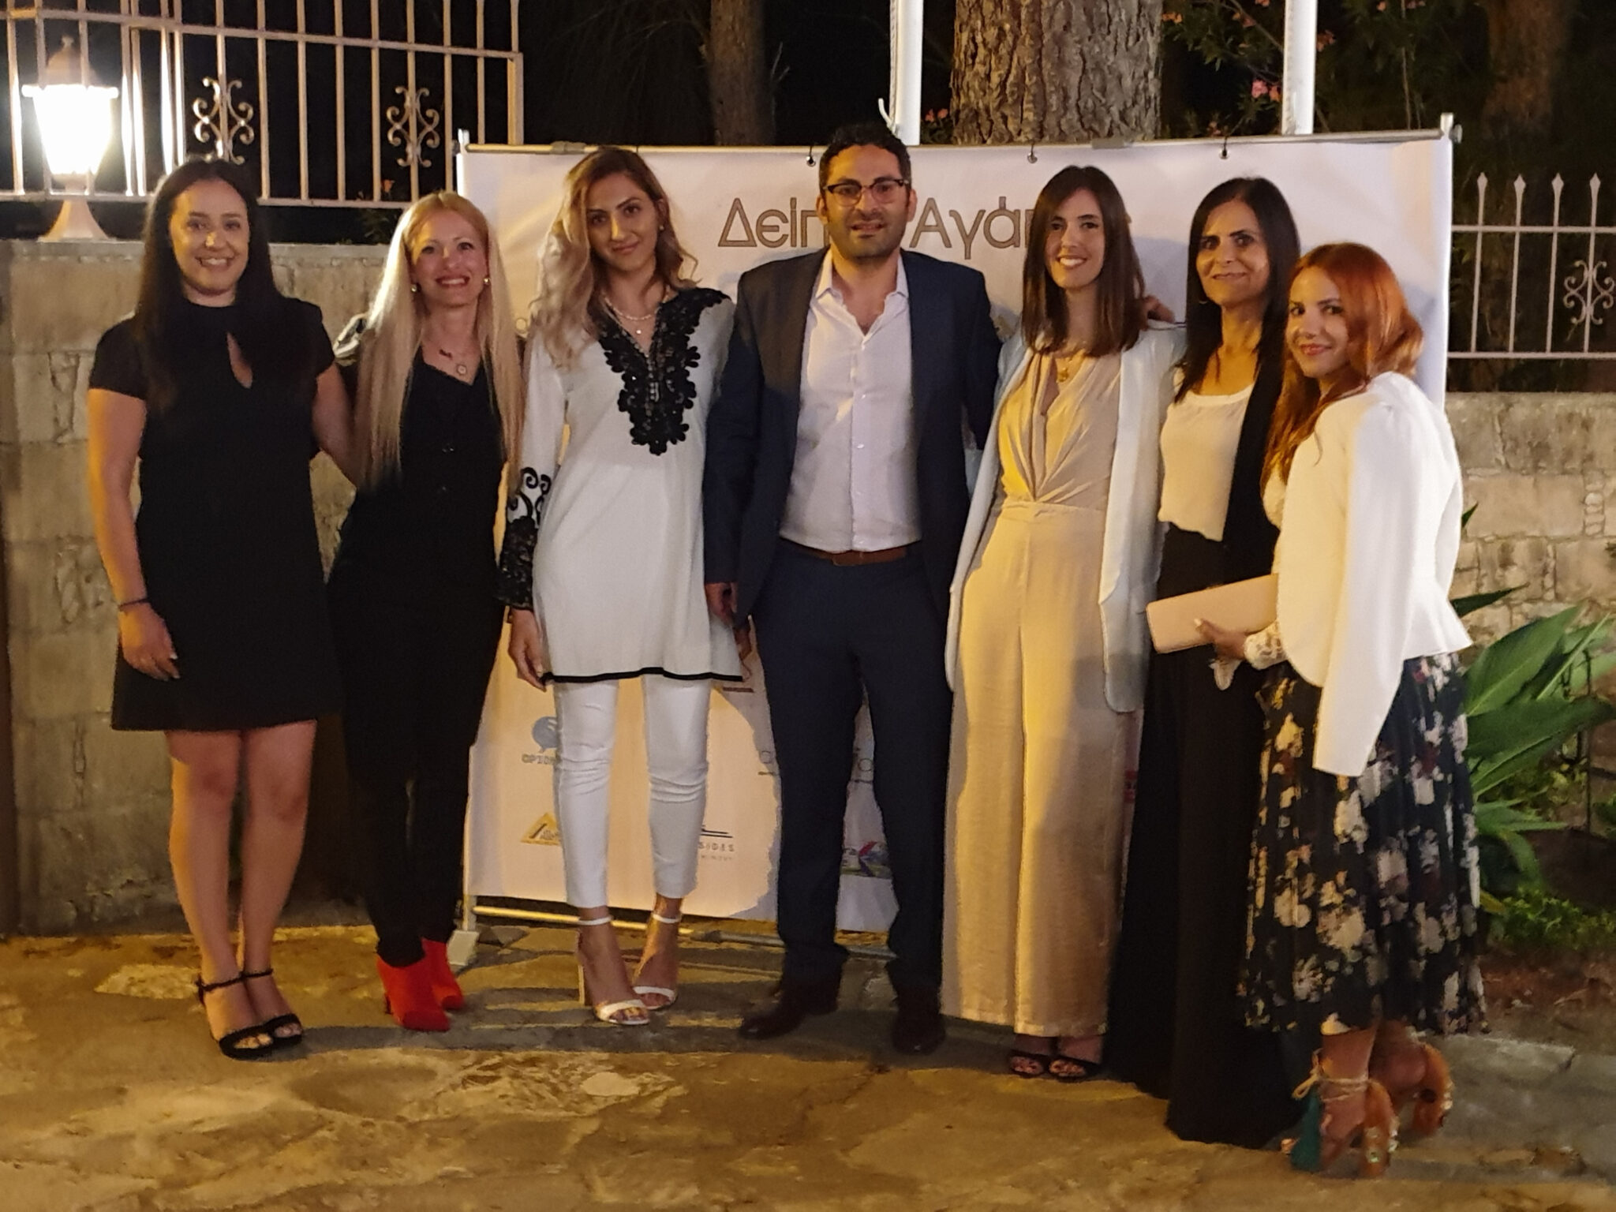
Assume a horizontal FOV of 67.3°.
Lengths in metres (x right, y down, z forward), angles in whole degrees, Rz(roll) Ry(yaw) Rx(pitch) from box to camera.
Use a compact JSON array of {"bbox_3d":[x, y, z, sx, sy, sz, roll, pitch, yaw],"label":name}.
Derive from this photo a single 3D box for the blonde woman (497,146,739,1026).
[{"bbox_3d":[-0.387,-0.026,2.490,0.500,1.760,0.340,-2,8,-16],"label":"blonde woman"}]

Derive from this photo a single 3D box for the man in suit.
[{"bbox_3d":[0.083,-0.020,2.378,0.580,1.780,0.350,0,7,0],"label":"man in suit"}]

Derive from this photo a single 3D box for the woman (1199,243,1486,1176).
[{"bbox_3d":[0.969,0.190,2.174,0.470,1.630,0.420,0,8,-3],"label":"woman"}]

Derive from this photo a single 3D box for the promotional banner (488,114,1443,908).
[{"bbox_3d":[0.248,-0.087,2.651,2.109,1.820,0.080,1,8,9],"label":"promotional banner"}]

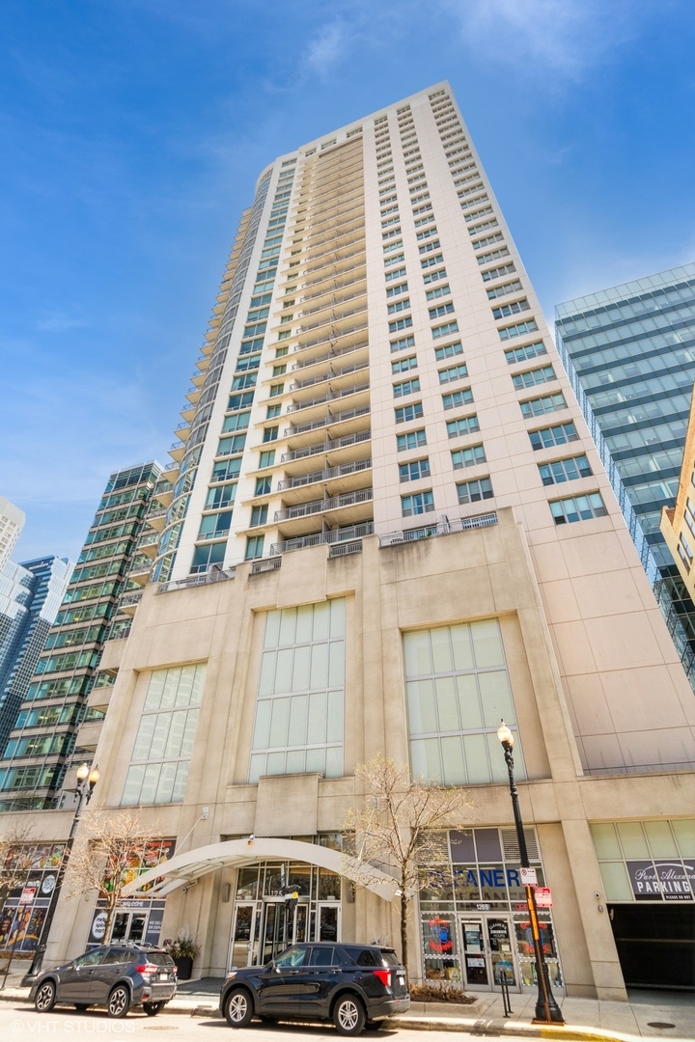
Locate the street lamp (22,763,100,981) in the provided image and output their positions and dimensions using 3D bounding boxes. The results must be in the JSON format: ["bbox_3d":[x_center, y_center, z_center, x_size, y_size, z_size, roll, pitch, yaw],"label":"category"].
[{"bbox_3d":[-11.237,13.646,20.775,0.800,7.500,1.100,-13,-39,17],"label":"street lamp"}]

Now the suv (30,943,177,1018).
[{"bbox_3d":[-7.403,13.937,15.945,4.465,1.610,1.800,-13,-39,17],"label":"suv"}]

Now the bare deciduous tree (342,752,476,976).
[{"bbox_3d":[1.964,11.340,17.360,4.500,6.850,4.400,-13,-39,17],"label":"bare deciduous tree"}]

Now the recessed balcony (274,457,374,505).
[{"bbox_3d":[-1.358,-2.906,39.369,7.488,1.300,1.900,-13,-39,17],"label":"recessed balcony"}]

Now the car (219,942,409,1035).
[{"bbox_3d":[-0.929,12.373,13.998,5.050,1.775,2.000,-13,-39,17],"label":"car"}]

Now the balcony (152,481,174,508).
[{"bbox_3d":[-16.610,-2.331,50.017,2.500,1.300,2.600,-13,-39,17],"label":"balcony"}]

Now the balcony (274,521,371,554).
[{"bbox_3d":[-1.489,1.756,36.377,7.600,1.450,1.800,-13,-39,17],"label":"balcony"}]

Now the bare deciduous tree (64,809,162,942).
[{"bbox_3d":[-9.520,14.365,20.604,4.000,5.800,4.000,-13,-39,17],"label":"bare deciduous tree"}]

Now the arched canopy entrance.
[{"bbox_3d":[-3.540,14.778,22.020,12.350,2.140,2.300,-13,-39,17],"label":"arched canopy entrance"}]

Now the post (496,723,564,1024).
[{"bbox_3d":[5.236,9.903,15.662,0.850,7.500,1.100,-13,-39,17],"label":"post"}]

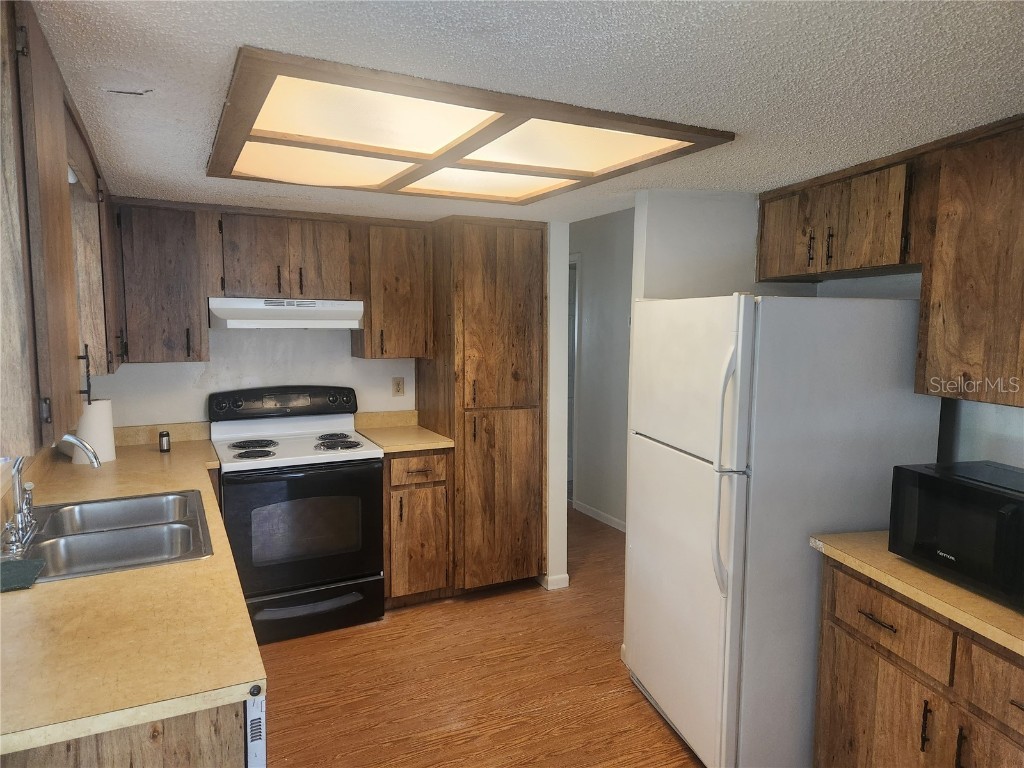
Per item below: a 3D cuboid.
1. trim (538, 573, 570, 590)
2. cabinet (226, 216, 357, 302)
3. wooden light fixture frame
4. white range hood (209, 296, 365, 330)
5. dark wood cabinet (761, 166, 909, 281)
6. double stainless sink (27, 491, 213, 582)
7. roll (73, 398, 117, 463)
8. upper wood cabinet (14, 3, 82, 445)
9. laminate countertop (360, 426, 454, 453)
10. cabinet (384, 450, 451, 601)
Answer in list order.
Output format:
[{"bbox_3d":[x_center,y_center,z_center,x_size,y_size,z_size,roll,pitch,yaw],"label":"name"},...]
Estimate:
[{"bbox_3d":[0.252,1.173,4.122,0.145,0.081,0.120,-2,6,-27],"label":"trim"},{"bbox_3d":[-1.234,-0.680,3.735,0.690,0.435,0.325,-2,6,-27],"label":"cabinet"},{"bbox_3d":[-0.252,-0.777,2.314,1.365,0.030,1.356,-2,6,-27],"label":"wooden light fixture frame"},{"bbox_3d":[-1.239,-0.381,3.696,0.760,0.153,0.444,-2,6,-27],"label":"white range hood"},{"bbox_3d":[1.346,-0.603,2.669,0.308,0.351,0.893,-1,6,-12],"label":"dark wood cabinet"},{"bbox_3d":[-1.279,0.546,2.169,0.560,0.180,0.834,-2,6,-27],"label":"double stainless sink"},{"bbox_3d":[-1.948,0.217,3.176,0.155,0.285,0.160,-2,6,-27],"label":"roll"},{"bbox_3d":[-1.024,-0.290,1.256,0.320,0.778,0.455,-2,6,-27],"label":"upper wood cabinet"},{"bbox_3d":[-0.646,0.317,3.946,0.419,0.037,0.635,-2,6,-27],"label":"laminate countertop"},{"bbox_3d":[-0.650,0.763,4.000,0.409,0.864,0.635,-2,6,-27],"label":"cabinet"}]

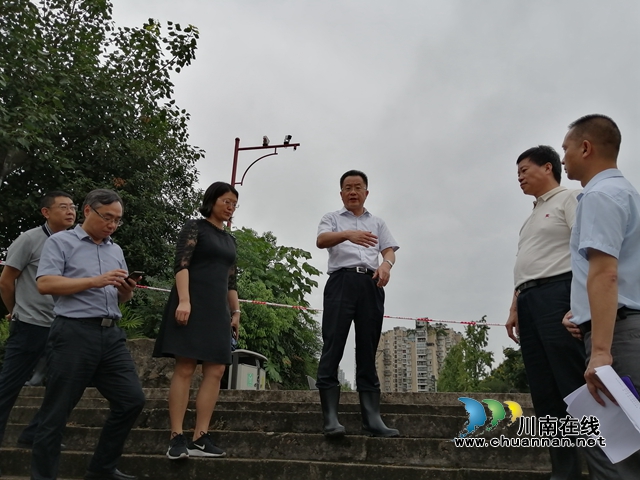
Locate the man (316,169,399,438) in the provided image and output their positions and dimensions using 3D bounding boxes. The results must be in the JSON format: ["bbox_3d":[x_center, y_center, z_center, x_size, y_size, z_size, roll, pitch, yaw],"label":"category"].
[{"bbox_3d":[0.235,0.330,3.110,0.560,1.740,0.420,6,-19,-12],"label":"man"}]

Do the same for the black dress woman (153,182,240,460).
[{"bbox_3d":[-0.690,0.400,2.880,0.400,1.630,0.500,-16,-25,42],"label":"black dress woman"}]

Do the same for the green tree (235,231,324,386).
[{"bbox_3d":[-1.150,1.600,11.600,2.600,3.950,2.400,2,-18,0],"label":"green tree"}]

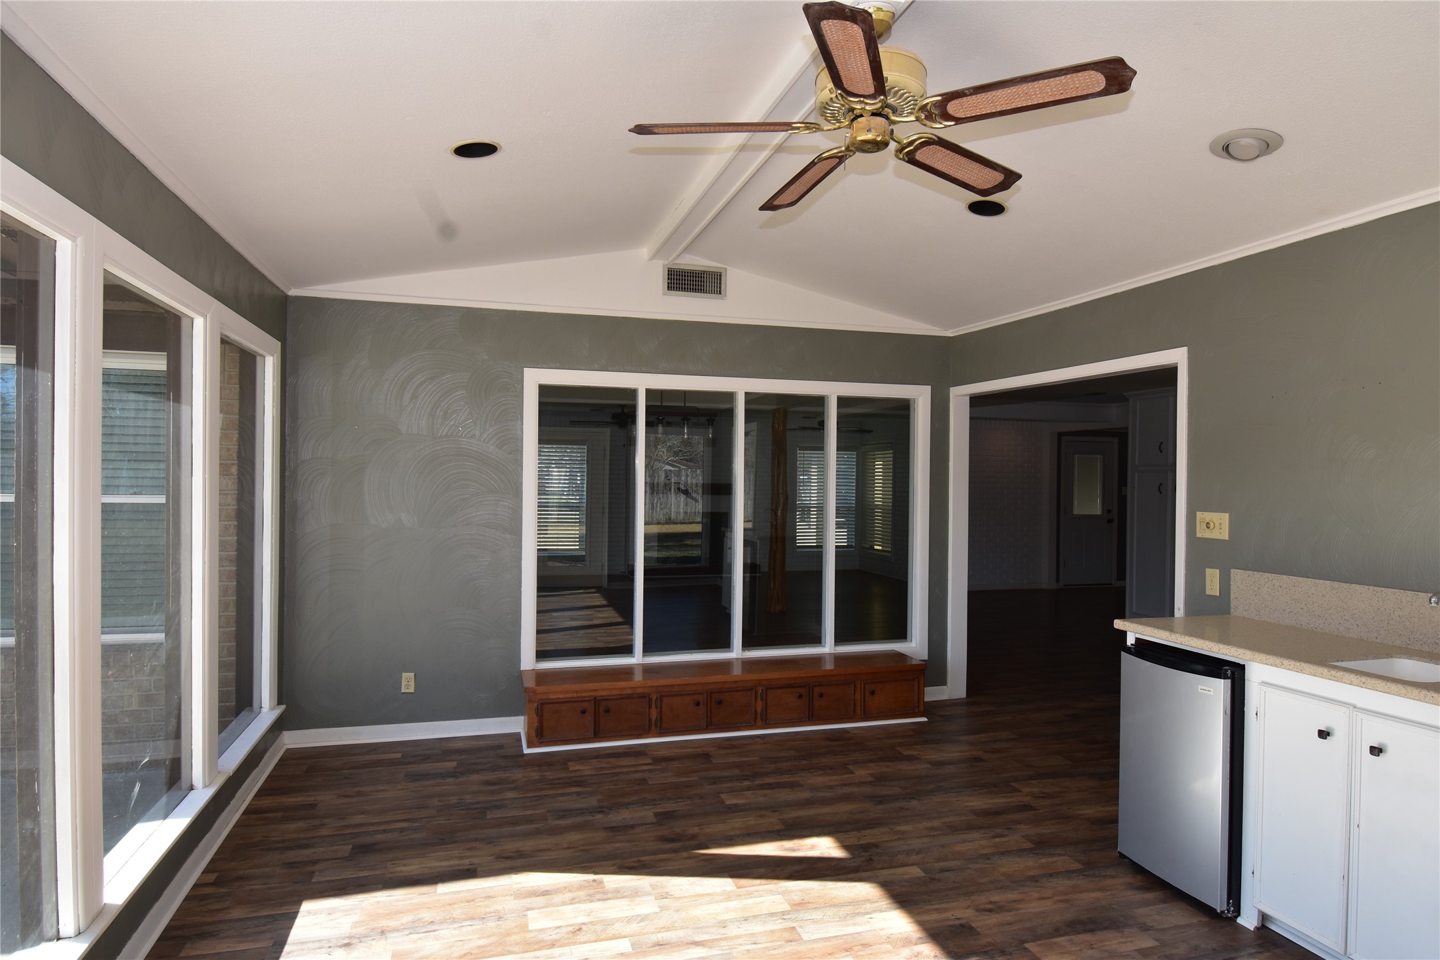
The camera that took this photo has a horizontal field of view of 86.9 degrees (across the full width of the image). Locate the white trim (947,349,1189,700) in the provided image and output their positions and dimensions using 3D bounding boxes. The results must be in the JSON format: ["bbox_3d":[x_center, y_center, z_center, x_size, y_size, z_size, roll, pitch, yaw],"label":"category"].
[{"bbox_3d":[1.863,0.436,4.269,0.139,2.081,1.775,0,1,-18],"label":"white trim"}]

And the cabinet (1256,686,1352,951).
[{"bbox_3d":[2.072,1.050,2.463,0.559,0.737,0.279,0,1,-18],"label":"cabinet"}]

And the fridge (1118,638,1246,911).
[{"bbox_3d":[1.856,1.061,2.812,0.521,0.868,0.450,0,1,-18],"label":"fridge"}]

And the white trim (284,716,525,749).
[{"bbox_3d":[-1.730,1.396,4.206,1.234,0.086,0.018,0,1,-14],"label":"white trim"}]

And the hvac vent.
[{"bbox_3d":[-0.152,-1.190,4.581,0.385,0.199,0.027,0,1,-14],"label":"hvac vent"}]

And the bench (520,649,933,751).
[{"bbox_3d":[0.067,1.276,4.479,2.390,0.358,0.378,0,1,-14],"label":"bench"}]

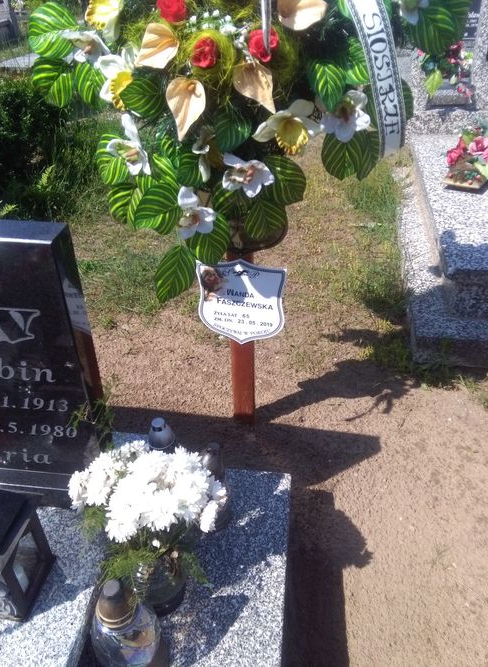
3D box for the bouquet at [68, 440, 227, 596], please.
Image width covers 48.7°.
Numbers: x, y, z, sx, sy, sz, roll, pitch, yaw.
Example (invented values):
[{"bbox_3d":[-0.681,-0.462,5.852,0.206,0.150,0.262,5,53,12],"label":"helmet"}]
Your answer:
[{"bbox_3d":[-0.178,0.330,0.995,0.285,0.280,0.270,3,40,5],"label":"bouquet"}]

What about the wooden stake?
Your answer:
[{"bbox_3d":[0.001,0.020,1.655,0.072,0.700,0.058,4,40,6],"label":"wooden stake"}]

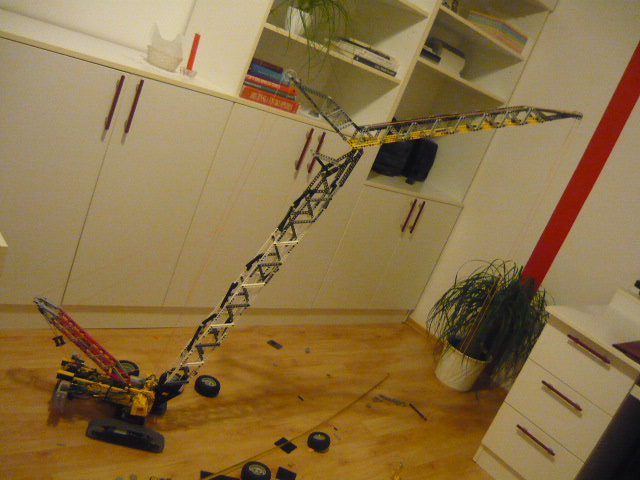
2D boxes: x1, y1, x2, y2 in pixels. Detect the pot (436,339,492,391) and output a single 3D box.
[{"bbox_3d":[0.759,0.670,3.291,0.264,0.213,0.264,7,23,-43],"label":"pot"}]

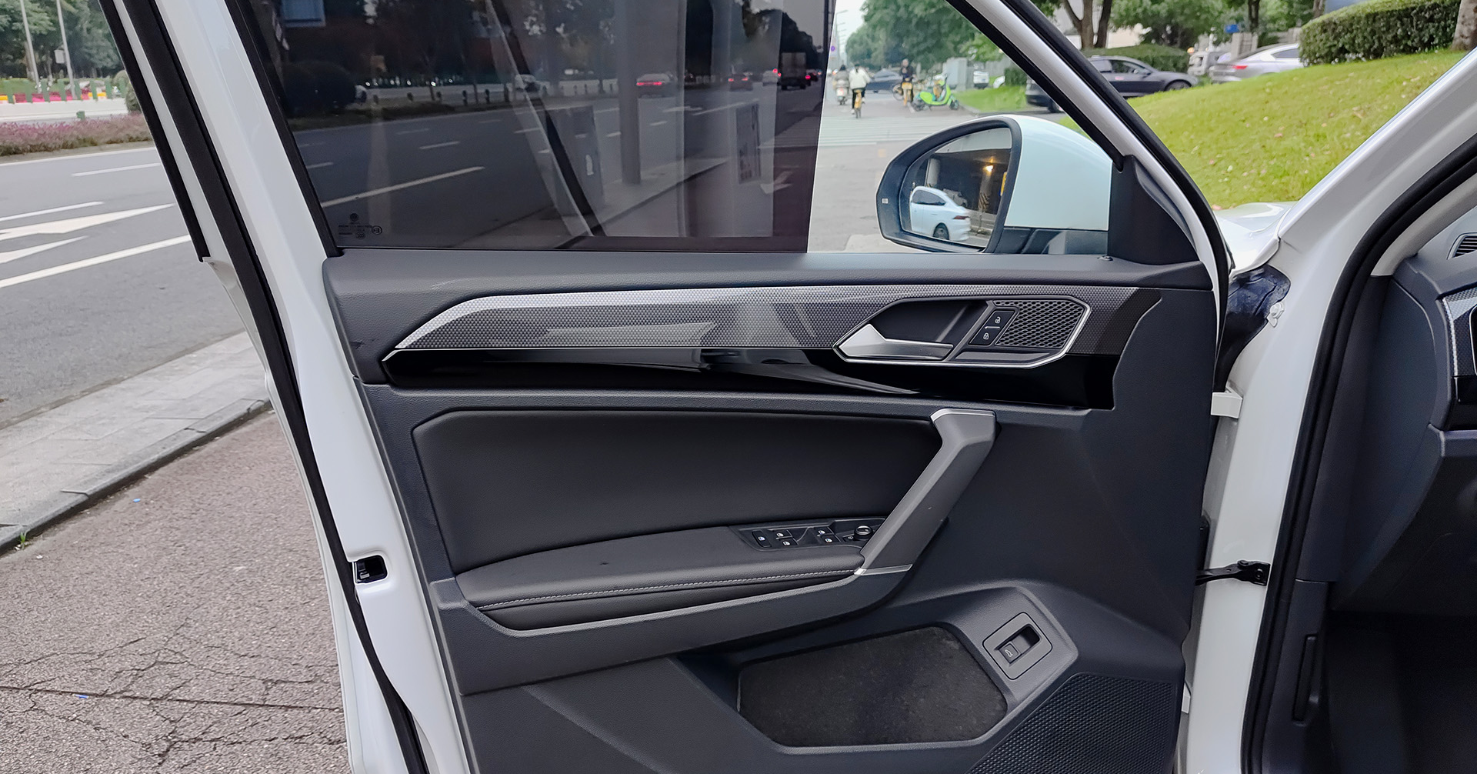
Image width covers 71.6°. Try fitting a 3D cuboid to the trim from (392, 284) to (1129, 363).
[{"bbox_3d":[0.053,-0.065,1.062,0.765,0.070,0.040,-1,17,-12],"label":"trim"}]

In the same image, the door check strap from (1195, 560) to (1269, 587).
[{"bbox_3d":[0.651,0.247,1.356,0.115,0.027,0.026,-6,18,-19],"label":"door check strap"}]

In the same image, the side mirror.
[{"bbox_3d":[0.339,-0.263,1.317,0.170,0.175,0.245,-10,20,-30],"label":"side mirror"}]

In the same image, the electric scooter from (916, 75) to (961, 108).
[{"bbox_3d":[6.589,-9.788,34.000,1.580,1.100,0.660,0,17,0],"label":"electric scooter"}]

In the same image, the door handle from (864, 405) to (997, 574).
[{"bbox_3d":[0.205,0.114,1.098,0.072,0.200,0.065,23,11,-18],"label":"door handle"}]

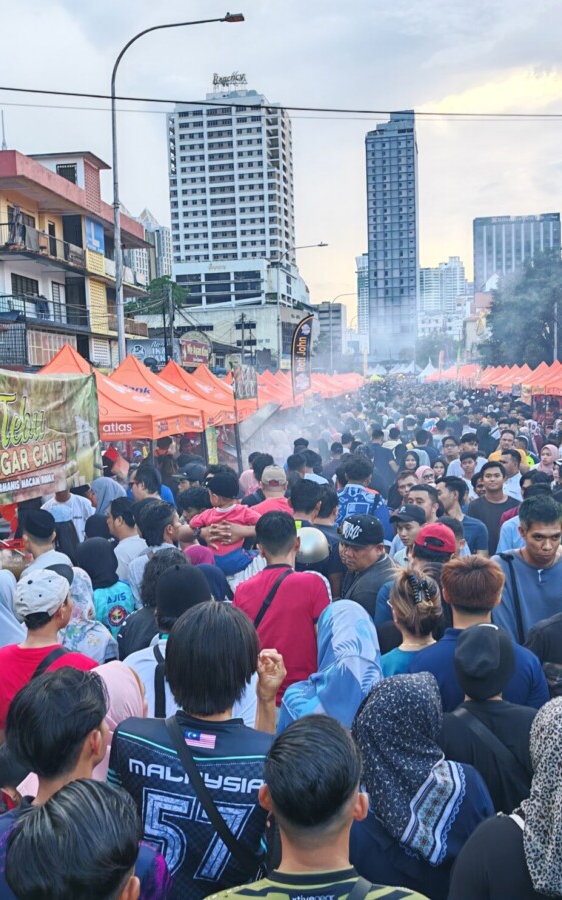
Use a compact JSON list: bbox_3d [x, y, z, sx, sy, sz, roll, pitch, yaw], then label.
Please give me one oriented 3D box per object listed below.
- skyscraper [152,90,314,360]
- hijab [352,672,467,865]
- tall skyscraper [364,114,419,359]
[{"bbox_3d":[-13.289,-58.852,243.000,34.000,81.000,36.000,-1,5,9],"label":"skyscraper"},{"bbox_3d":[0.291,0.718,1.900,0.260,0.410,0.270,2,6,34],"label":"hijab"},{"bbox_3d":[46.360,-78.963,341.739,18.500,109.300,22.000,0,4,12],"label":"tall skyscraper"}]

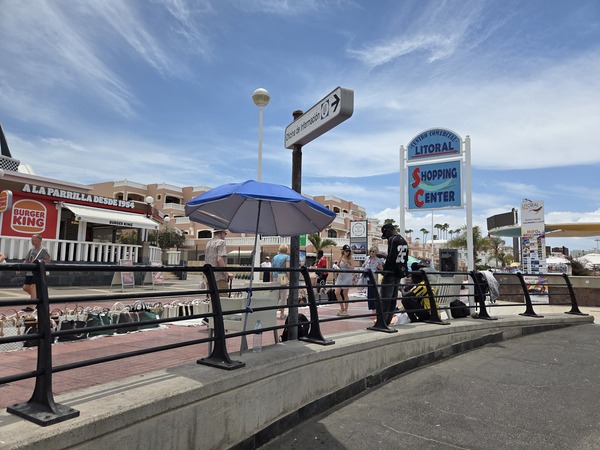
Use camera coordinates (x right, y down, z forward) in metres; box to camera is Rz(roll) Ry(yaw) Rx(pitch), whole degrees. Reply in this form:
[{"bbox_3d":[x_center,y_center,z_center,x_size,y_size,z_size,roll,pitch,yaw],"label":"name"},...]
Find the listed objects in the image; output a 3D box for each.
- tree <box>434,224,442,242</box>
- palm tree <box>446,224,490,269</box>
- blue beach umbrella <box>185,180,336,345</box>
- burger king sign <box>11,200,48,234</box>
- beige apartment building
[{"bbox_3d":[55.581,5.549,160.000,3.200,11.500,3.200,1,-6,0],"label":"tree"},{"bbox_3d":[20.078,3.335,47.225,5.200,6.600,5.200,1,-6,0],"label":"palm tree"},{"bbox_3d":[-0.521,0.466,4.377,1.740,1.860,1.740,10,-15,-17],"label":"blue beach umbrella"},{"bbox_3d":[-11.954,-0.366,17.600,0.120,1.500,1.420,-3,-7,33],"label":"burger king sign"},{"bbox_3d":[-9.400,1.190,64.595,45.000,13.400,20.000,4,-7,-24],"label":"beige apartment building"}]

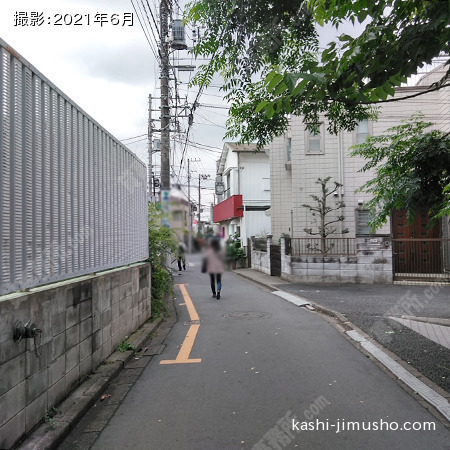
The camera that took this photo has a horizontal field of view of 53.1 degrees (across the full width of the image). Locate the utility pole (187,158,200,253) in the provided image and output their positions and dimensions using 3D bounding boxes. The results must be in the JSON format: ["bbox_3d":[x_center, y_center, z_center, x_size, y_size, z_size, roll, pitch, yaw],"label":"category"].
[{"bbox_3d":[-3.914,-2.299,56.000,1.700,11.900,0.500,0,-2,0],"label":"utility pole"}]

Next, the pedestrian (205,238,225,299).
[{"bbox_3d":[-0.276,1.149,11.850,0.520,1.600,0.420,0,-2,-2],"label":"pedestrian"}]

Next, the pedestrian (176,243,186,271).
[{"bbox_3d":[-2.297,1.679,23.800,0.530,1.520,0.450,0,-2,-6],"label":"pedestrian"}]

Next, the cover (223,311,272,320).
[{"bbox_3d":[0.457,1.837,9.150,1.000,0.050,1.000,0,-2,0],"label":"cover"}]

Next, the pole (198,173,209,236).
[{"bbox_3d":[-3.244,-1.886,68.000,1.500,11.500,0.500,0,-2,0],"label":"pole"}]

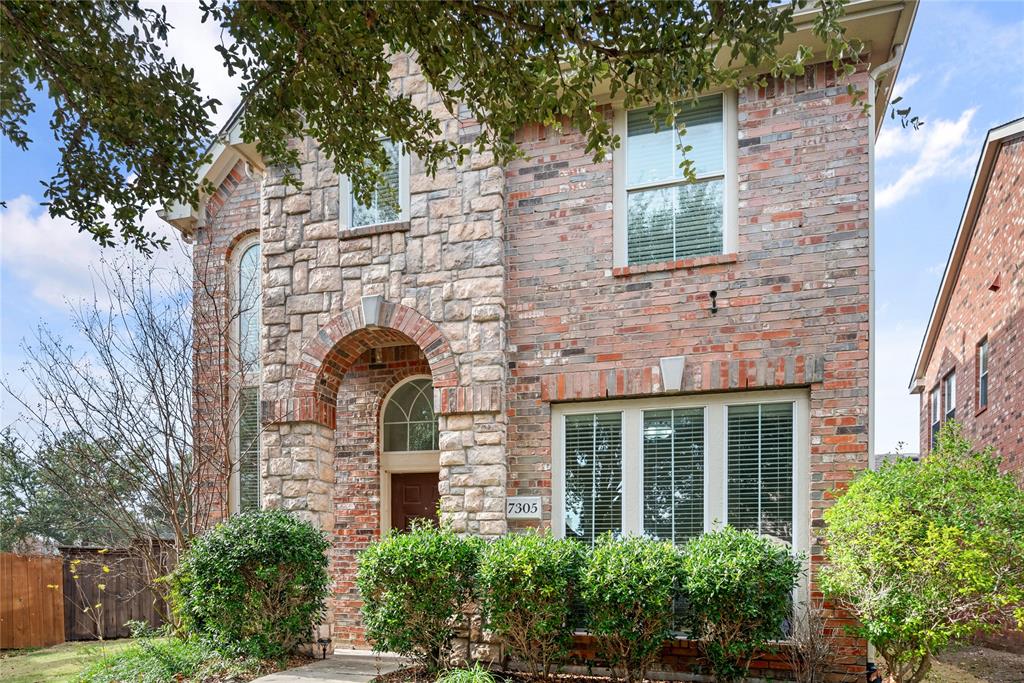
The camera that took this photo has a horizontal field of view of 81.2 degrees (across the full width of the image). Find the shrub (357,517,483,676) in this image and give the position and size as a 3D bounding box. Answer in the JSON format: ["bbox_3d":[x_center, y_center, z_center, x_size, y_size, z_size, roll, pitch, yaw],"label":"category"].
[{"bbox_3d":[-0.872,2.378,5.570,1.080,1.380,0.980,0,0,18],"label":"shrub"}]

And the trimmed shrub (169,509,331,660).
[{"bbox_3d":[-2.658,2.461,6.050,1.550,1.500,1.350,0,0,18],"label":"trimmed shrub"}]

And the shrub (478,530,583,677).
[{"bbox_3d":[0.162,2.298,5.240,0.880,1.270,0.850,0,0,0],"label":"shrub"}]

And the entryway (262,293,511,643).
[{"bbox_3d":[-1.314,1.368,6.405,2.852,3.637,0.600,0,0,18],"label":"entryway"}]

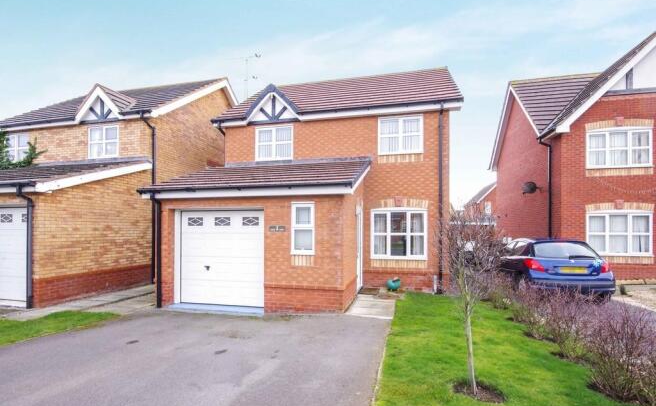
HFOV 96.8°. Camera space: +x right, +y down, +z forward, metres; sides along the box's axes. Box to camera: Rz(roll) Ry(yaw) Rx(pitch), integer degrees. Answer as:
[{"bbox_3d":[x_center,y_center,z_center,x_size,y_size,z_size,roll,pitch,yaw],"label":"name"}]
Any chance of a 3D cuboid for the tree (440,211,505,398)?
[{"bbox_3d":[1.510,1.030,3.060,0.670,1.950,0.660,-1,-3,13],"label":"tree"}]

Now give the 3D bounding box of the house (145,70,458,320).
[{"bbox_3d":[0.362,-1.153,10.609,7.550,7.750,9.400,-1,-3,13],"label":"house"}]

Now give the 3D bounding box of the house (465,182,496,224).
[{"bbox_3d":[20.435,0.956,34.282,6.800,8.000,8.000,-1,-3,13],"label":"house"}]

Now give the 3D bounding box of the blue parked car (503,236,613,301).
[{"bbox_3d":[6.021,1.800,8.632,1.750,1.470,4.030,-1,-3,13],"label":"blue parked car"}]

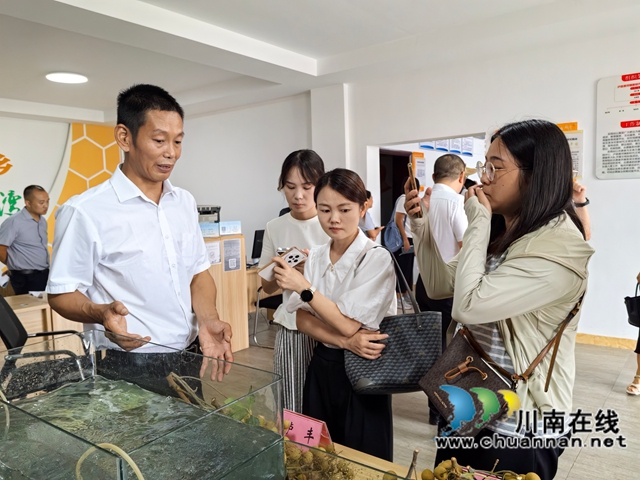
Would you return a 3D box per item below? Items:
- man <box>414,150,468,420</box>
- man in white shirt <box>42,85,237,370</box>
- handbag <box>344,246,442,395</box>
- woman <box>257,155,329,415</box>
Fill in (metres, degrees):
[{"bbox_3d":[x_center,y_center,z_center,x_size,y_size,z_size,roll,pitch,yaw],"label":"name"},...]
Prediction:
[{"bbox_3d":[0.833,0.293,3.248,0.340,1.698,0.480,-6,7,-42],"label":"man"},{"bbox_3d":[-0.439,0.462,1.401,0.430,1.760,0.520,2,6,35],"label":"man in white shirt"},{"bbox_3d":[0.239,0.268,1.670,0.370,0.460,0.160,-4,5,-22],"label":"handbag"},{"bbox_3d":[-0.050,0.474,1.892,0.420,1.626,0.370,-1,5,12],"label":"woman"}]

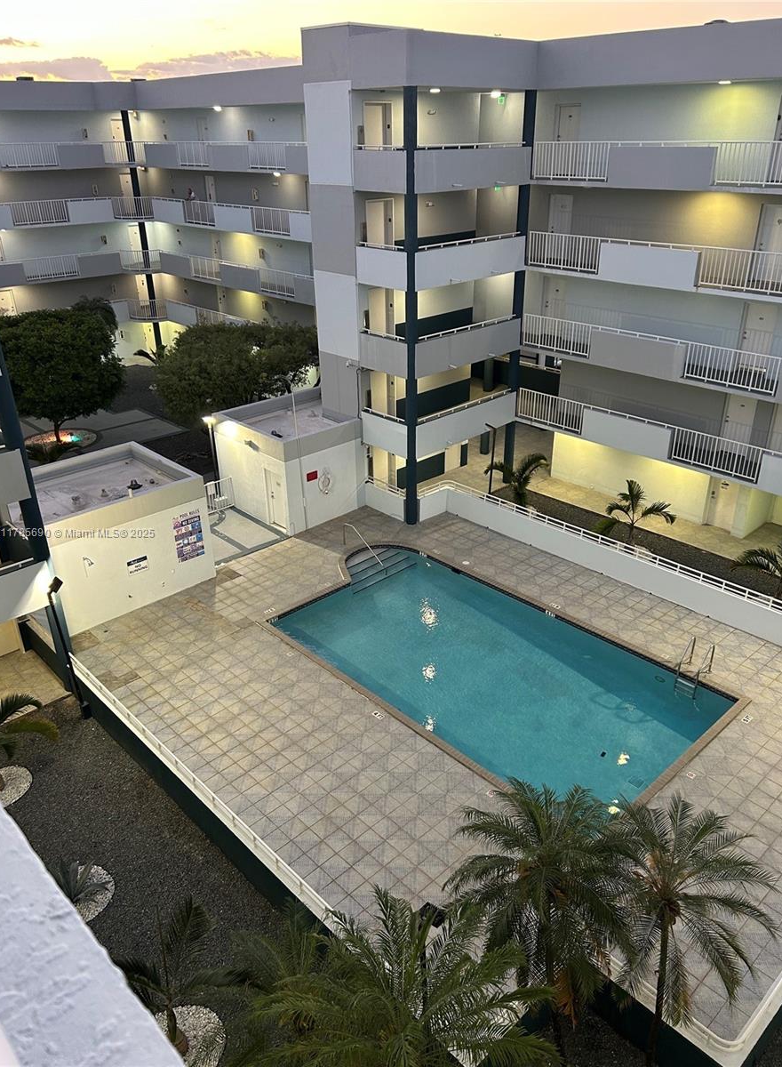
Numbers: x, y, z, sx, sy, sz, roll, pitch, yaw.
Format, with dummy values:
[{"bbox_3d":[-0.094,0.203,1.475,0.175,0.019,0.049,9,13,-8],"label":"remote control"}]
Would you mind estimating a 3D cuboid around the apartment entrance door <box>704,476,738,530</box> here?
[{"bbox_3d":[10.746,-1.048,25.896,0.100,2.060,0.950,-24,35,-38],"label":"apartment entrance door"}]

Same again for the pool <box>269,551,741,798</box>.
[{"bbox_3d":[1.999,3.635,21.240,5.950,1.350,11.800,-24,35,-38],"label":"pool"}]

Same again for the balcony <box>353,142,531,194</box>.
[{"bbox_3d":[1.694,-11.293,24.656,5.401,1.222,2.416,-24,35,-38],"label":"balcony"}]

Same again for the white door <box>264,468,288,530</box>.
[{"bbox_3d":[-3.763,-1.094,26.400,0.100,2.030,0.858,-24,35,-38],"label":"white door"}]

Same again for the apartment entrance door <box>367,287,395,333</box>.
[{"bbox_3d":[-0.278,-6.970,26.508,1.220,2.180,0.100,-24,35,-38],"label":"apartment entrance door"}]

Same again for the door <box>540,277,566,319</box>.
[{"bbox_3d":[5.706,-7.905,28.290,0.100,2.100,1.014,-24,35,-38],"label":"door"}]

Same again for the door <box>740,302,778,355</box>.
[{"bbox_3d":[10.866,-5.808,23.881,0.100,2.050,0.946,-24,35,-38],"label":"door"}]

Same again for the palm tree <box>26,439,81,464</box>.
[{"bbox_3d":[-13.982,-3.403,32.925,1.750,1.150,1.750,-24,35,-38],"label":"palm tree"}]

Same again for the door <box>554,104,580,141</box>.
[{"bbox_3d":[5.637,-12.659,25.903,0.100,2.100,0.982,-24,35,-38],"label":"door"}]

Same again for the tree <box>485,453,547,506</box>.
[{"bbox_3d":[4.560,-1.834,28.036,1.900,2.300,1.900,-24,35,-38],"label":"tree"}]

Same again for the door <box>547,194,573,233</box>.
[{"bbox_3d":[5.782,-10.488,27.452,0.100,2.050,0.927,-24,35,-38],"label":"door"}]

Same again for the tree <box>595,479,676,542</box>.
[{"bbox_3d":[7.814,-0.640,25.346,2.050,2.500,2.050,-24,35,-38],"label":"tree"}]

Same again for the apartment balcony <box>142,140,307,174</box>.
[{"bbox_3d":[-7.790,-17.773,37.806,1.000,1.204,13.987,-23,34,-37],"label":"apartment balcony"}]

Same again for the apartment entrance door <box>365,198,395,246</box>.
[{"bbox_3d":[-0.349,-9.648,25.917,1.153,2.135,0.120,-24,35,-38],"label":"apartment entrance door"}]

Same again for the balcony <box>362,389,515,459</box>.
[{"bbox_3d":[1.775,-4.288,28.570,5.270,1.427,2.647,-24,35,-38],"label":"balcony"}]

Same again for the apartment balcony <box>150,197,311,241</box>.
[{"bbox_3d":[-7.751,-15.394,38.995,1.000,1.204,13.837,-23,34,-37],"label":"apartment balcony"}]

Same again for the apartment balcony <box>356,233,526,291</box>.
[{"bbox_3d":[1.736,-8.920,25.857,5.424,1.222,2.416,-24,35,-38],"label":"apartment balcony"}]

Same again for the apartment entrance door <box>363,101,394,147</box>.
[{"bbox_3d":[-0.360,-11.717,24.109,1.152,2.180,0.100,-24,35,-38],"label":"apartment entrance door"}]

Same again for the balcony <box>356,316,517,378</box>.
[{"bbox_3d":[1.733,-6.665,27.365,5.270,1.415,2.647,-24,35,-38],"label":"balcony"}]

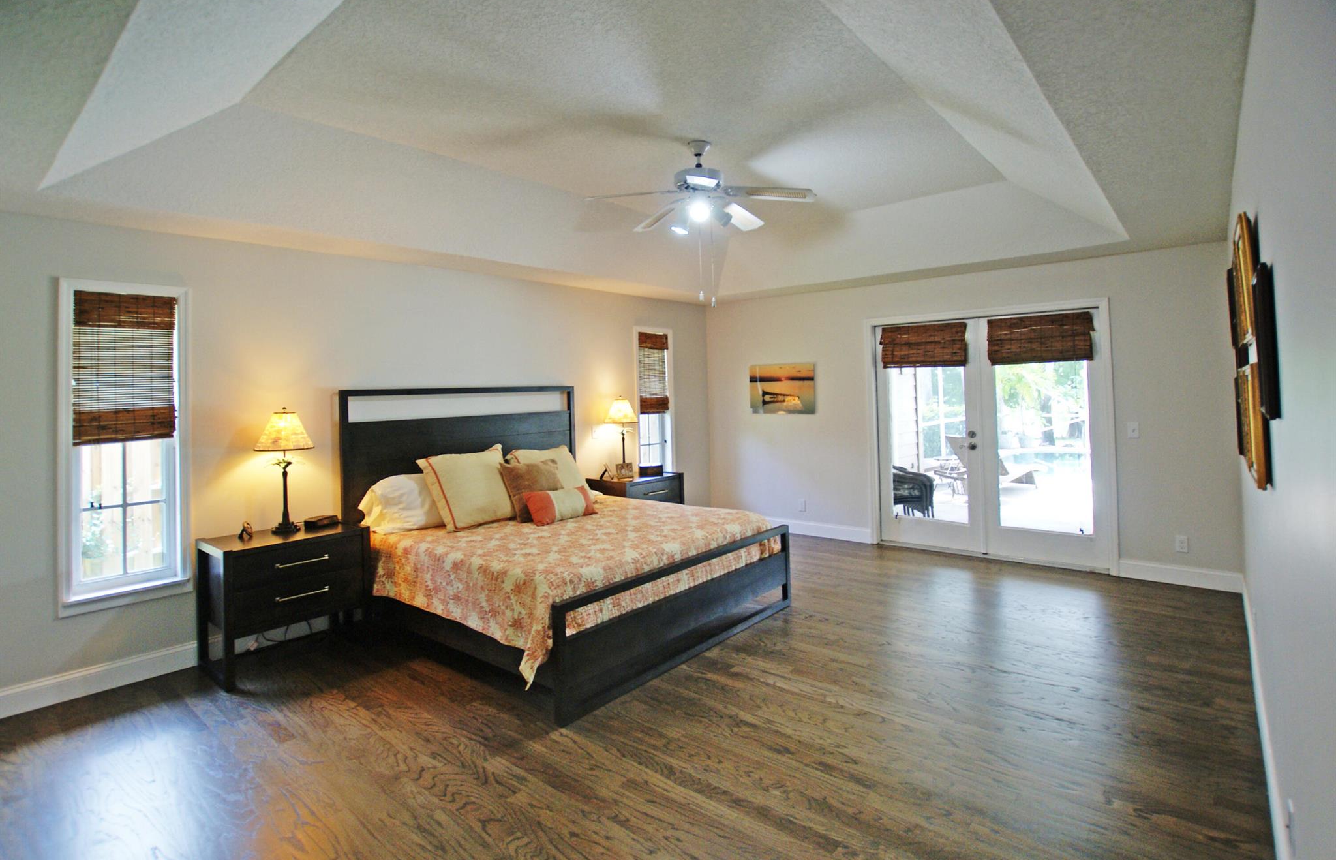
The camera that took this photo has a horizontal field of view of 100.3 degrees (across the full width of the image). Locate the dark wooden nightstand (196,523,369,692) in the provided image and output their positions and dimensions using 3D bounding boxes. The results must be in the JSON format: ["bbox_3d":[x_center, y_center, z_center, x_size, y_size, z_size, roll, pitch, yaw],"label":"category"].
[{"bbox_3d":[-2.346,1.011,3.424,0.490,0.750,0.740,0,2,42],"label":"dark wooden nightstand"}]

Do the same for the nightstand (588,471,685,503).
[{"bbox_3d":[-0.301,0.827,5.380,0.490,0.750,0.750,0,2,42],"label":"nightstand"}]

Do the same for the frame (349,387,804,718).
[{"bbox_3d":[-0.695,0.490,3.957,2.180,1.620,2.050,0,2,42],"label":"frame"}]

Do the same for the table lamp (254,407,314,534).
[{"bbox_3d":[-2.387,0.237,3.480,0.325,0.780,0.325,0,2,42],"label":"table lamp"}]

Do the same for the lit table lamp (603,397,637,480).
[{"bbox_3d":[-0.438,0.050,5.450,0.320,0.780,0.320,-2,1,0],"label":"lit table lamp"}]

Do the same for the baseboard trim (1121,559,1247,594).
[{"bbox_3d":[3.870,1.110,4.230,0.700,0.143,0.025,-1,2,38],"label":"baseboard trim"}]

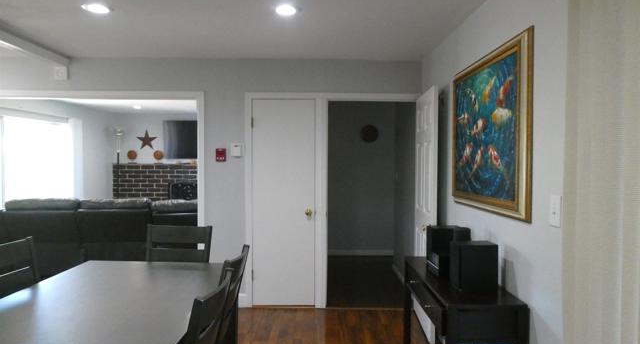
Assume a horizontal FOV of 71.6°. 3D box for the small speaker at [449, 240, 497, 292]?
[{"bbox_3d":[0.819,0.498,2.358,0.200,0.242,0.140,0,1,0],"label":"small speaker"}]

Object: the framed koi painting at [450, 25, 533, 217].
[{"bbox_3d":[0.978,-0.235,2.682,0.045,0.945,1.200,0,1,0],"label":"framed koi painting"}]

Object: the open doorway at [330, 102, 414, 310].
[{"bbox_3d":[0.503,0.324,4.409,0.880,2.040,0.120,0,1,0],"label":"open doorway"}]

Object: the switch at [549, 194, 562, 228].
[{"bbox_3d":[0.993,0.167,1.879,0.013,0.128,0.080,0,1,0],"label":"switch"}]

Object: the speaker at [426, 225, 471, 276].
[{"bbox_3d":[0.832,0.487,2.888,0.215,0.243,0.160,0,1,0],"label":"speaker"}]

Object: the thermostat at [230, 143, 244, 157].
[{"bbox_3d":[-0.804,-0.214,4.335,0.122,0.127,0.033,0,1,0],"label":"thermostat"}]

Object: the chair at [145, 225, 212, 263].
[{"bbox_3d":[-1.030,0.880,2.929,0.472,0.980,0.540,0,1,4],"label":"chair"}]

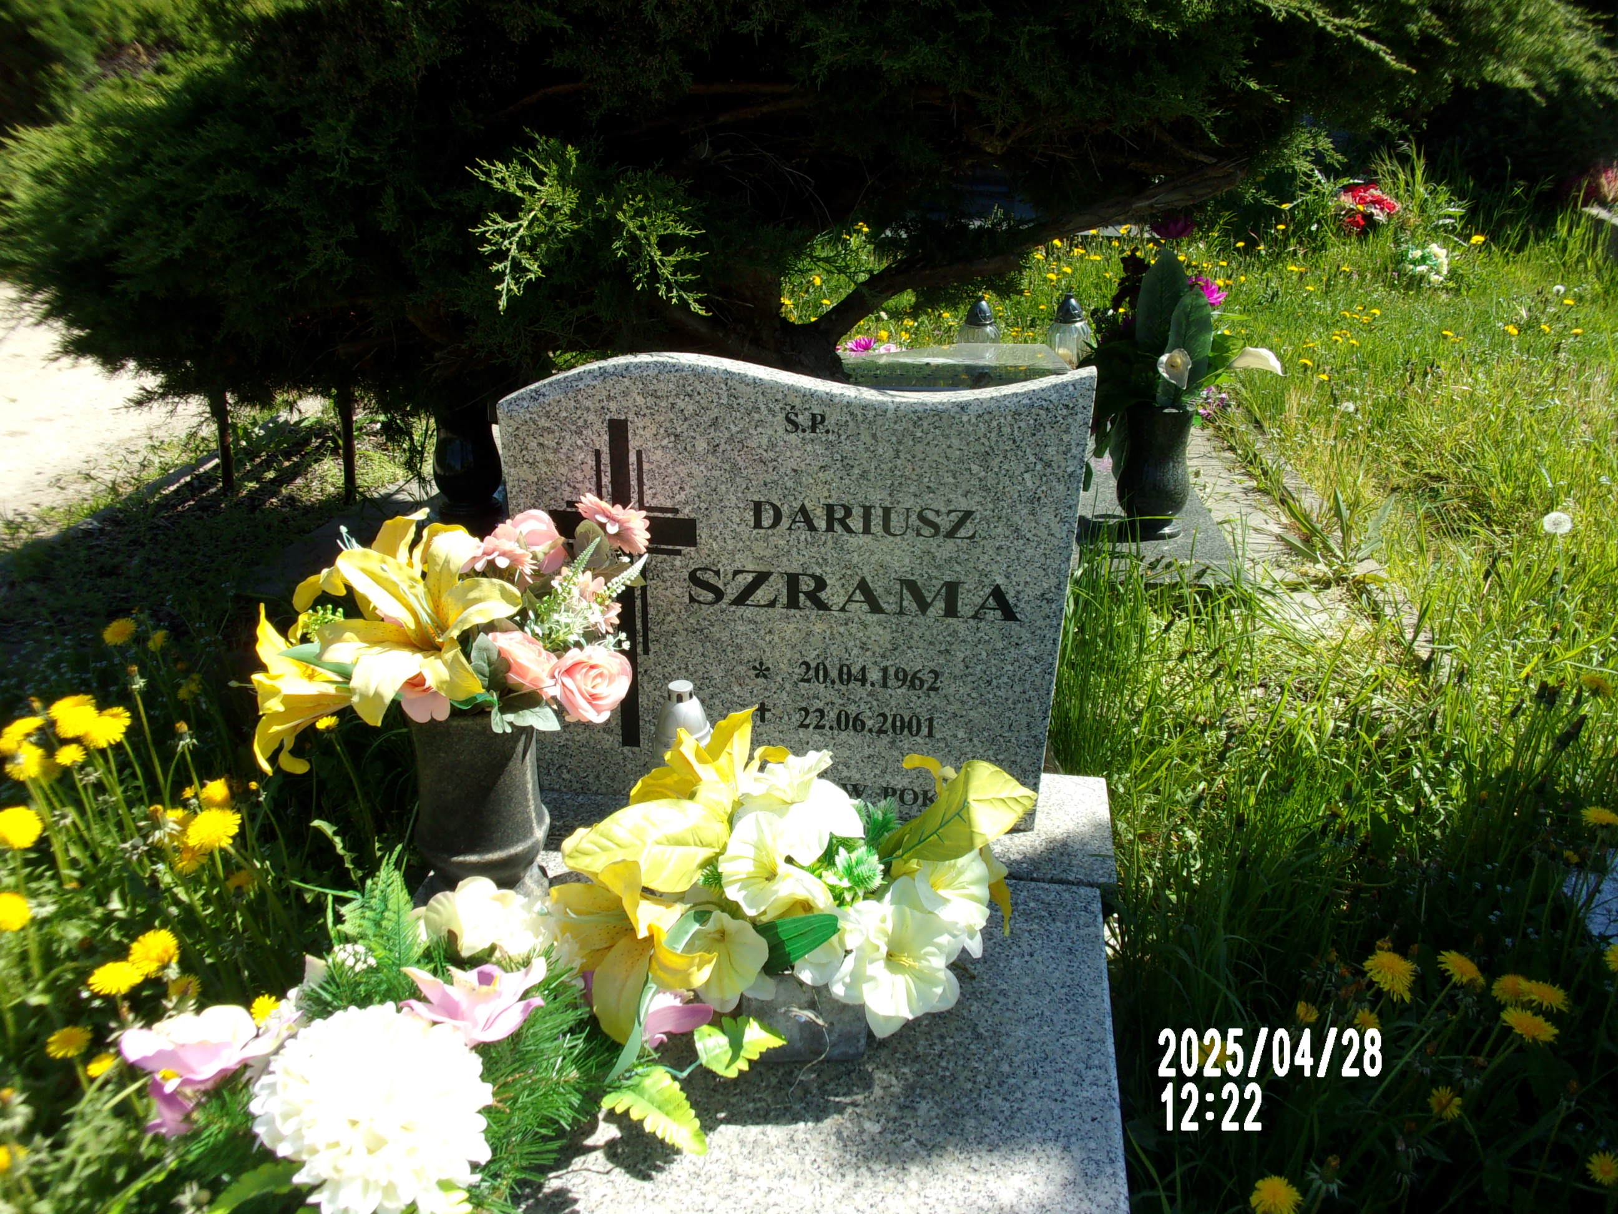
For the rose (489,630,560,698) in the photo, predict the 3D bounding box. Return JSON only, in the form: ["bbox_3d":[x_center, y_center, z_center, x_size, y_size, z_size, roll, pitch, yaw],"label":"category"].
[{"bbox_3d":[-0.263,0.053,1.206,0.065,0.060,0.060,4,31,5],"label":"rose"}]

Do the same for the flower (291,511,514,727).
[{"bbox_3d":[-0.370,0.011,1.200,0.175,0.165,0.120,14,-9,28],"label":"flower"}]

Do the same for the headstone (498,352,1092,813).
[{"bbox_3d":[-0.023,-0.009,1.400,0.583,0.549,0.042,4,31,5],"label":"headstone"}]

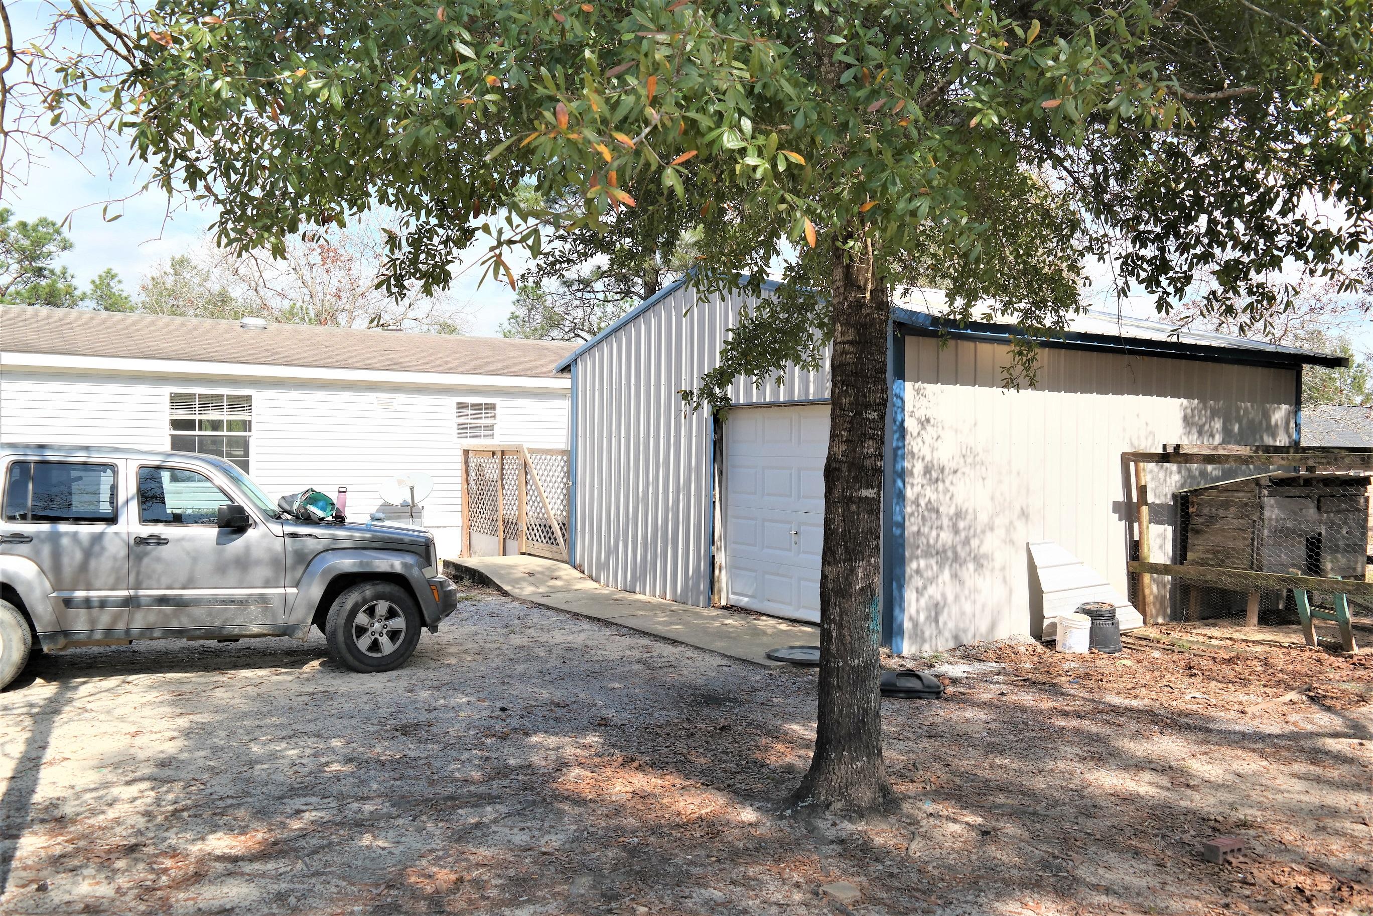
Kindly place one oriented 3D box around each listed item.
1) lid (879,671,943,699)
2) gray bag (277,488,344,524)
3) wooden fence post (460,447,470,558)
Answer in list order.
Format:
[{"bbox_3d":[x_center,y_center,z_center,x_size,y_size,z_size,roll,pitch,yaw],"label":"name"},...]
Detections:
[{"bbox_3d":[1.490,1.550,7.200,0.600,0.145,0.600,1,0,0],"label":"lid"},{"bbox_3d":[-3.230,0.405,8.820,0.450,0.290,0.380,1,0,40],"label":"gray bag"},{"bbox_3d":[-3.627,0.740,16.842,0.110,1.862,0.100,0,0,-32],"label":"wooden fence post"}]

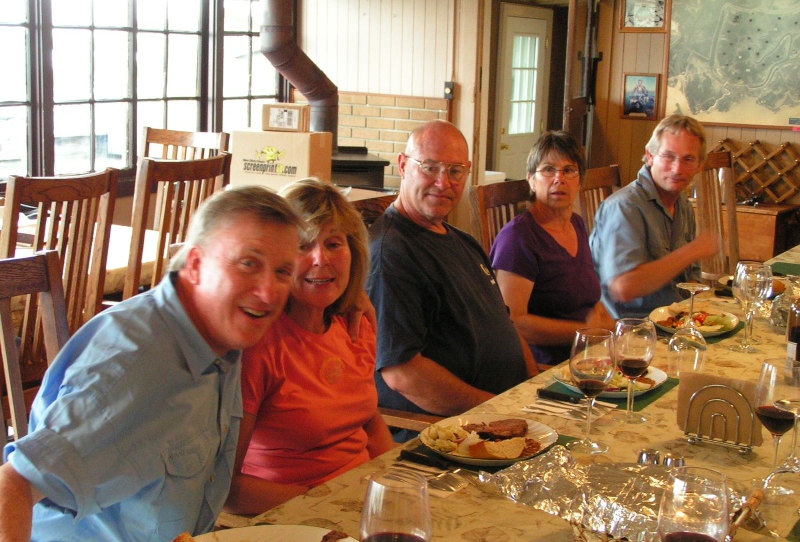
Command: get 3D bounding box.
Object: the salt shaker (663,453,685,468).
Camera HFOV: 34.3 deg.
[{"bbox_3d":[0.470,0.352,2.236,0.040,0.066,0.040,7,11,29],"label":"salt shaker"}]

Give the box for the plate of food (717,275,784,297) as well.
[{"bbox_3d":[1.179,0.042,4.292,0.256,0.048,0.256,2,10,0],"label":"plate of food"}]

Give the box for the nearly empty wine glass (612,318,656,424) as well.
[{"bbox_3d":[0.489,0.208,2.708,0.090,0.211,0.090,7,11,30],"label":"nearly empty wine glass"}]

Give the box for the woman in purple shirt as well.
[{"bbox_3d":[0.611,0.225,3.898,0.470,1.260,0.680,-7,13,-42],"label":"woman in purple shirt"}]

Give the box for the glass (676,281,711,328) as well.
[{"bbox_3d":[0.706,0.141,3.139,0.090,0.211,0.090,7,11,30],"label":"glass"}]

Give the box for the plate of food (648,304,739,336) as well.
[{"bbox_3d":[0.831,0.140,3.665,0.258,0.044,0.258,2,10,0],"label":"plate of food"}]

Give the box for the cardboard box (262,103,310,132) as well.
[{"bbox_3d":[-0.593,-0.803,6.796,0.216,0.138,0.155,3,10,8],"label":"cardboard box"}]

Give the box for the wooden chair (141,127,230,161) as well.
[{"bbox_3d":[-1.139,-0.081,5.866,0.460,1.090,0.540,8,11,31],"label":"wooden chair"}]

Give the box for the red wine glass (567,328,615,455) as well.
[{"bbox_3d":[0.366,0.228,2.470,0.088,0.225,0.088,2,10,0],"label":"red wine glass"}]

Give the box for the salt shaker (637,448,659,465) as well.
[{"bbox_3d":[0.432,0.351,2.261,0.042,0.075,0.042,7,11,30],"label":"salt shaker"}]

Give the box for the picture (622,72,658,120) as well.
[{"bbox_3d":[1.426,-1.032,7.664,0.224,0.270,0.022,7,11,29],"label":"picture"}]

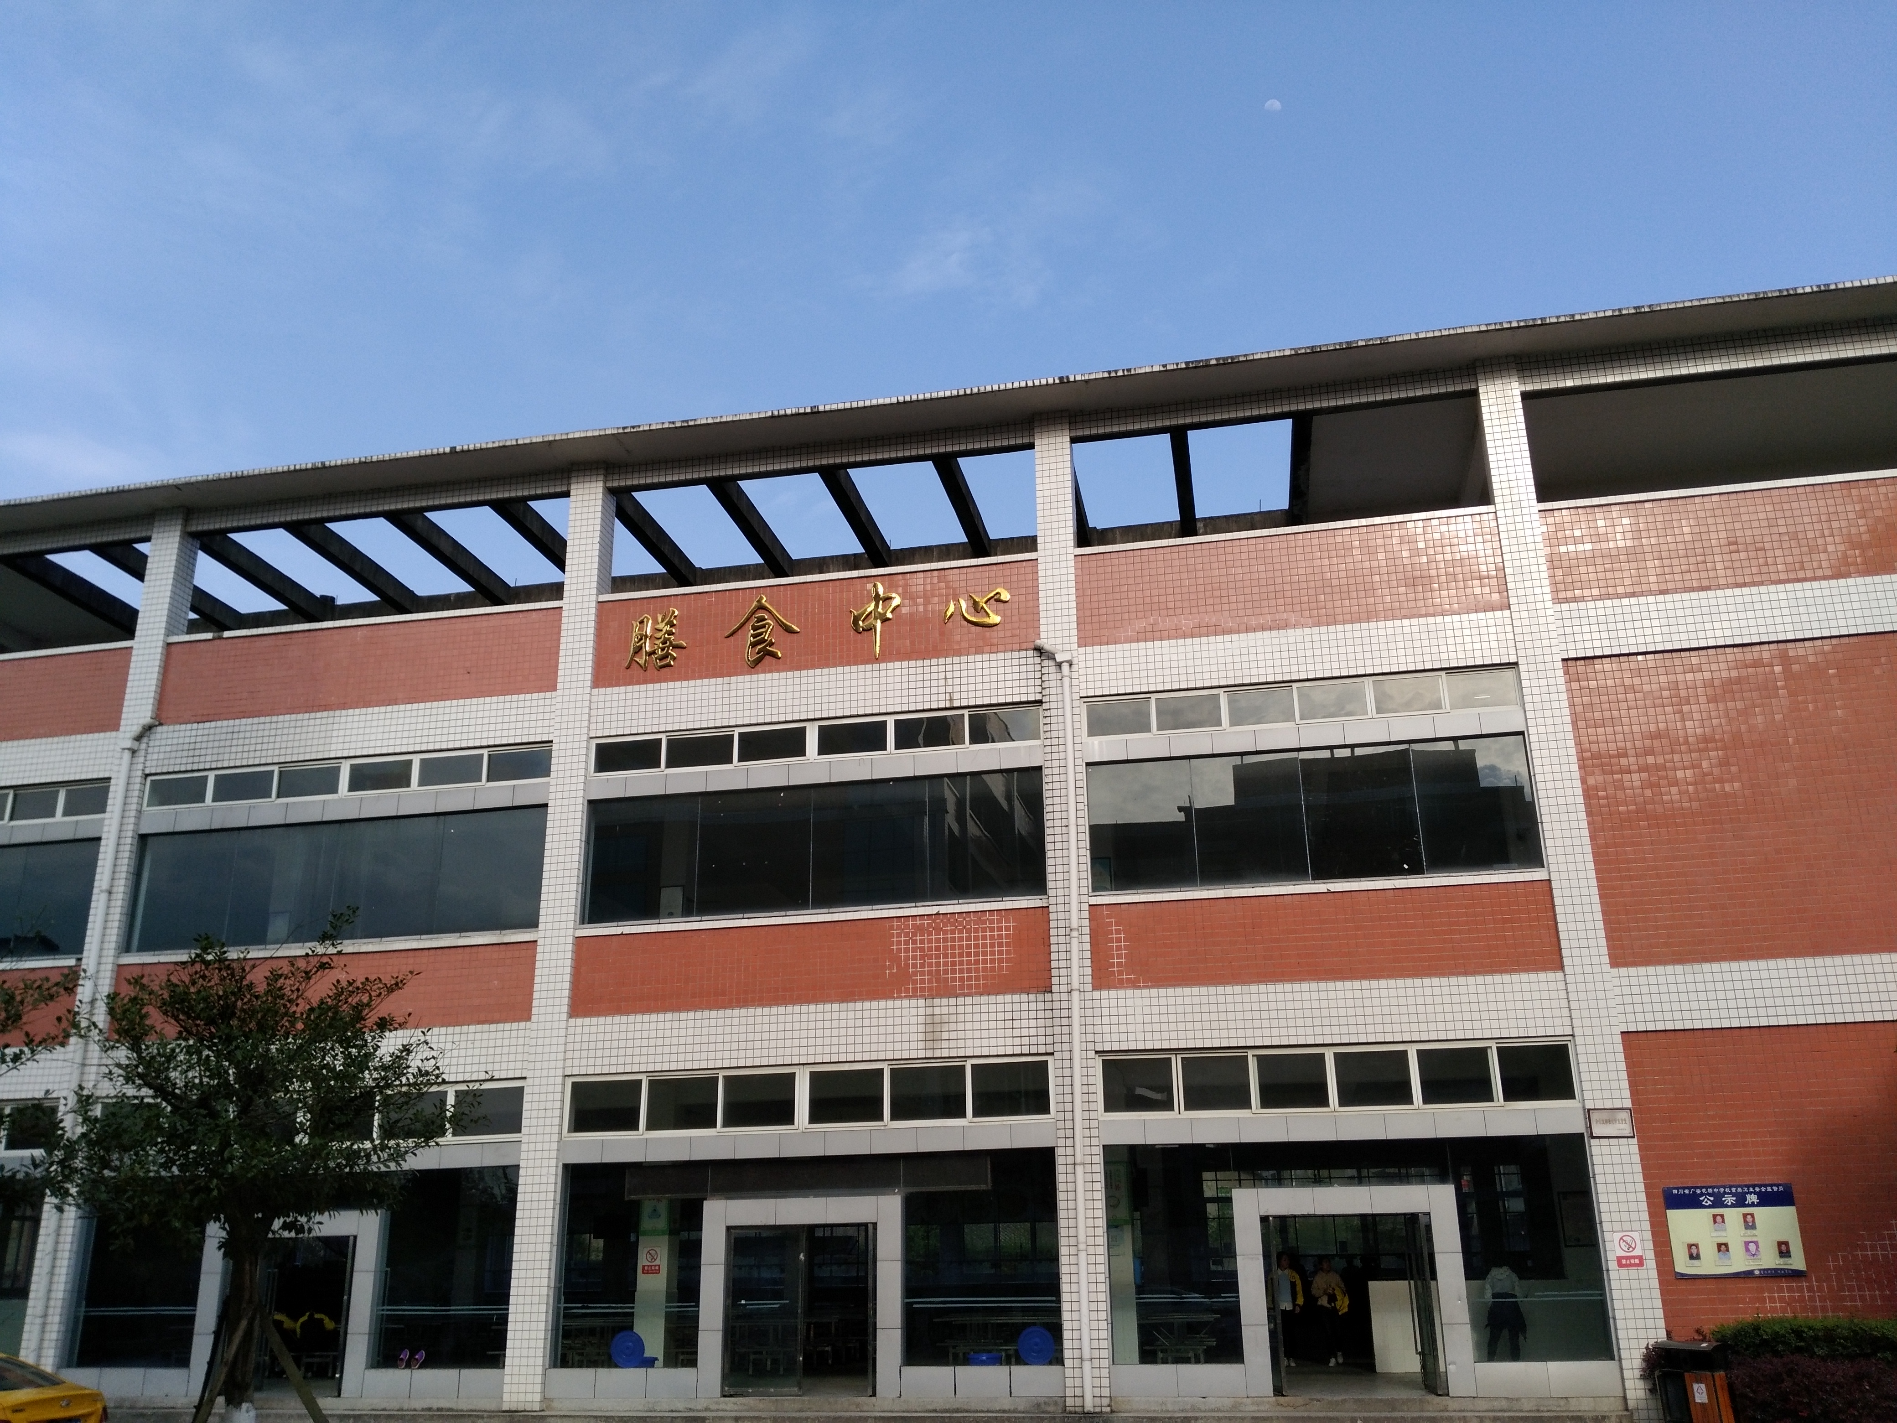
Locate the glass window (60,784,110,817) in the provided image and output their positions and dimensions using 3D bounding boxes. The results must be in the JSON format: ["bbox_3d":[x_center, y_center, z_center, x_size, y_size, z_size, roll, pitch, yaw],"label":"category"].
[{"bbox_3d":[-13.957,1.438,24.808,0.830,0.513,0.080,-5,-19,10],"label":"glass window"}]

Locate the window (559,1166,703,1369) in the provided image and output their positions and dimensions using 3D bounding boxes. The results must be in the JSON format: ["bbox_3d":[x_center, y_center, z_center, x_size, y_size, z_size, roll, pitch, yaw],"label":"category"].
[{"bbox_3d":[-4.342,7.545,20.934,2.000,2.620,0.090,-5,-19,10],"label":"window"}]

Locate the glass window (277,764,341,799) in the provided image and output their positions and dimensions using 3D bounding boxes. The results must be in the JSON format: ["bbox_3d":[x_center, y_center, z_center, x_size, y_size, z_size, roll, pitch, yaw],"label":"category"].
[{"bbox_3d":[-10.053,1.094,24.095,1.042,0.482,0.080,-5,-19,10],"label":"glass window"}]

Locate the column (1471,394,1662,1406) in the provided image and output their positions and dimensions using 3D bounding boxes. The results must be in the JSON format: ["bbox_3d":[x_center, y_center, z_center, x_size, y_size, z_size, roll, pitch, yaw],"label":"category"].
[{"bbox_3d":[8.178,1.648,20.402,0.567,14.082,0.562,-5,-19,10],"label":"column"}]

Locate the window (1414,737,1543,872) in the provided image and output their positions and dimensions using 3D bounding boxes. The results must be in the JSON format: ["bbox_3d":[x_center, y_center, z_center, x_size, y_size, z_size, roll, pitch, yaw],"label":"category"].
[{"bbox_3d":[7.104,1.260,20.696,1.490,1.790,0.090,-5,-19,10],"label":"window"}]

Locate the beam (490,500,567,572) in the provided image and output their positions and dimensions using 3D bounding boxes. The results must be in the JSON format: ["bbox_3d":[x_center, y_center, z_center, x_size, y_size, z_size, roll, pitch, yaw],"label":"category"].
[{"bbox_3d":[-7.126,-3.012,27.423,0.322,0.354,4.264,-5,-19,10],"label":"beam"}]

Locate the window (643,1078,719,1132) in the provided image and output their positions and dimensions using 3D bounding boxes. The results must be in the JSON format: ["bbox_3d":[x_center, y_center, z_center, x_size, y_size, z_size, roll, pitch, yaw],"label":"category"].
[{"bbox_3d":[-3.722,5.472,21.400,1.040,0.730,0.100,-5,-19,10],"label":"window"}]

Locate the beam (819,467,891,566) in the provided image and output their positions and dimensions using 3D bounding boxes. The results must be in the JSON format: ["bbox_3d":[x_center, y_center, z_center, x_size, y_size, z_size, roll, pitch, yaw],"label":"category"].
[{"bbox_3d":[-1.537,-3.308,25.561,0.250,0.360,3.675,-5,-19,11],"label":"beam"}]

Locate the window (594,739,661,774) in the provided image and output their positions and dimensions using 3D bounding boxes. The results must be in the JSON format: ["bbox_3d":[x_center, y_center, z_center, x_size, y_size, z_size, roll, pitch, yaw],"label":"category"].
[{"bbox_3d":[-4.836,0.681,23.125,1.063,0.480,0.080,-5,-19,10],"label":"window"}]

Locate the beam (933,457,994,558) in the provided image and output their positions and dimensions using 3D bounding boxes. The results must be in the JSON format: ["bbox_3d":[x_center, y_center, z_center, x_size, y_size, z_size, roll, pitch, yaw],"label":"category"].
[{"bbox_3d":[0.246,-3.453,25.215,0.250,0.360,3.675,-5,-19,11],"label":"beam"}]

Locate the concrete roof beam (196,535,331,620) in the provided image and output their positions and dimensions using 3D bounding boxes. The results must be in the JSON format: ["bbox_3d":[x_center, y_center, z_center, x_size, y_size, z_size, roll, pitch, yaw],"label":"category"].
[{"bbox_3d":[-12.602,-2.541,27.982,0.275,0.400,3.750,-5,-19,10],"label":"concrete roof beam"}]

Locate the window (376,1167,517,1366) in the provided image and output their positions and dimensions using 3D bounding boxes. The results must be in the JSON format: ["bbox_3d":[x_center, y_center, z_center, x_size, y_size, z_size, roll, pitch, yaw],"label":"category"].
[{"bbox_3d":[-6.962,7.688,21.299,1.867,2.571,0.080,-5,-19,10],"label":"window"}]

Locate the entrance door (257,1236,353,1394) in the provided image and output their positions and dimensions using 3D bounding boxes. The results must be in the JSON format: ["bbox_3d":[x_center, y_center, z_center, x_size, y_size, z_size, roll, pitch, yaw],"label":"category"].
[{"bbox_3d":[-9.355,8.491,21.596,2.030,2.100,0.100,-5,-19,10],"label":"entrance door"}]

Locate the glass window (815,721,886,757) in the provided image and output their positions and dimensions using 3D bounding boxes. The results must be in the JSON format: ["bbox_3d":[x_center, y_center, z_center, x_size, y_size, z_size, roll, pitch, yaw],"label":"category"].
[{"bbox_3d":[-1.412,0.399,22.309,1.045,0.434,0.080,-5,-19,11],"label":"glass window"}]

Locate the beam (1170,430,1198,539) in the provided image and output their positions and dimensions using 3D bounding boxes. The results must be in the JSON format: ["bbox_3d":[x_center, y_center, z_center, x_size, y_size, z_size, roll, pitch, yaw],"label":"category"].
[{"bbox_3d":[3.834,-3.773,24.957,0.270,0.310,3.700,-5,-19,10],"label":"beam"}]

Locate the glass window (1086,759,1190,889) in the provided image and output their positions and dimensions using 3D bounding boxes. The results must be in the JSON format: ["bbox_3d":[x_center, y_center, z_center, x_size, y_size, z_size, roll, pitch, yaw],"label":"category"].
[{"bbox_3d":[2.660,1.589,21.461,1.365,1.809,0.083,-5,-19,10],"label":"glass window"}]

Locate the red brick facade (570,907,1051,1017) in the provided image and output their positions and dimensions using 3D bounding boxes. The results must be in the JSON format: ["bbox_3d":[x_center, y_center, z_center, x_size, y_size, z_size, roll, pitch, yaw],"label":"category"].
[{"bbox_3d":[-1.995,3.490,21.323,6.840,1.158,0.200,-5,-19,11],"label":"red brick facade"}]

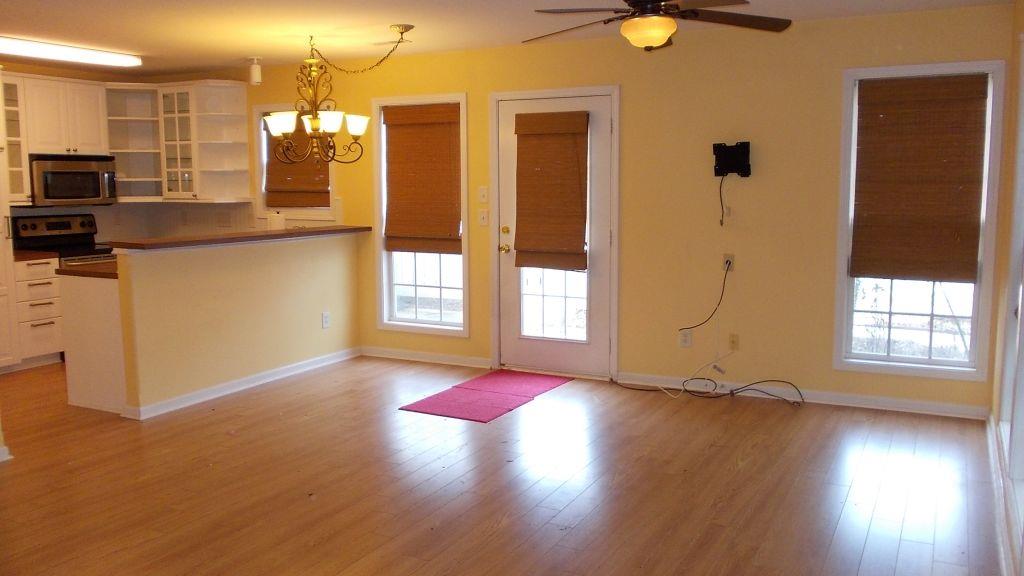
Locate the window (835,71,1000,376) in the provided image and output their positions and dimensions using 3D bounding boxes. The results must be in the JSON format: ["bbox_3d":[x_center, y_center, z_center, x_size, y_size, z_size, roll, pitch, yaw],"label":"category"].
[{"bbox_3d":[2.490,-0.396,5.128,0.862,1.895,0.110,3,8,28],"label":"window"}]

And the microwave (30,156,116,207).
[{"bbox_3d":[-3.872,-0.926,7.155,0.390,0.410,0.760,3,8,28],"label":"microwave"}]

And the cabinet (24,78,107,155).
[{"bbox_3d":[-3.927,-1.453,7.138,0.360,0.610,0.735,3,8,28],"label":"cabinet"}]

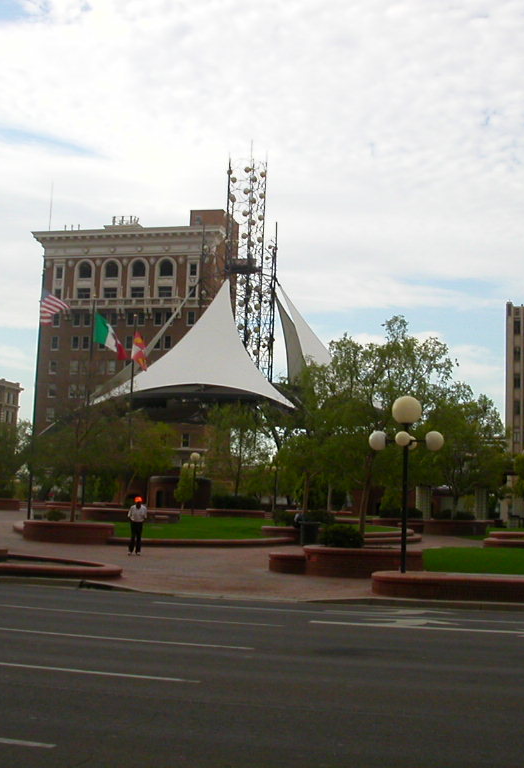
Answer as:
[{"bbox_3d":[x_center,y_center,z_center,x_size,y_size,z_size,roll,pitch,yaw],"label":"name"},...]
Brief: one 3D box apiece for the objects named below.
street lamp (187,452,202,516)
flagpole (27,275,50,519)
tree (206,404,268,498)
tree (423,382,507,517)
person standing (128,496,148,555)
[{"bbox_3d":[-4.494,6.628,72.079,1.500,4.170,1.500,0,-7,15],"label":"street lamp"},{"bbox_3d":[-10.508,0.746,51.000,0.200,11.800,0.200,0,-7,15],"label":"flagpole"},{"bbox_3d":[-1.827,5.141,82.000,4.800,6.887,4.800,2,-7,-1],"label":"tree"},{"bbox_3d":[11.155,3.808,60.000,4.600,6.995,4.600,1,-7,11],"label":"tree"},{"bbox_3d":[-3.722,4.278,33.000,0.508,1.736,0.400,3,-7,-6],"label":"person standing"}]

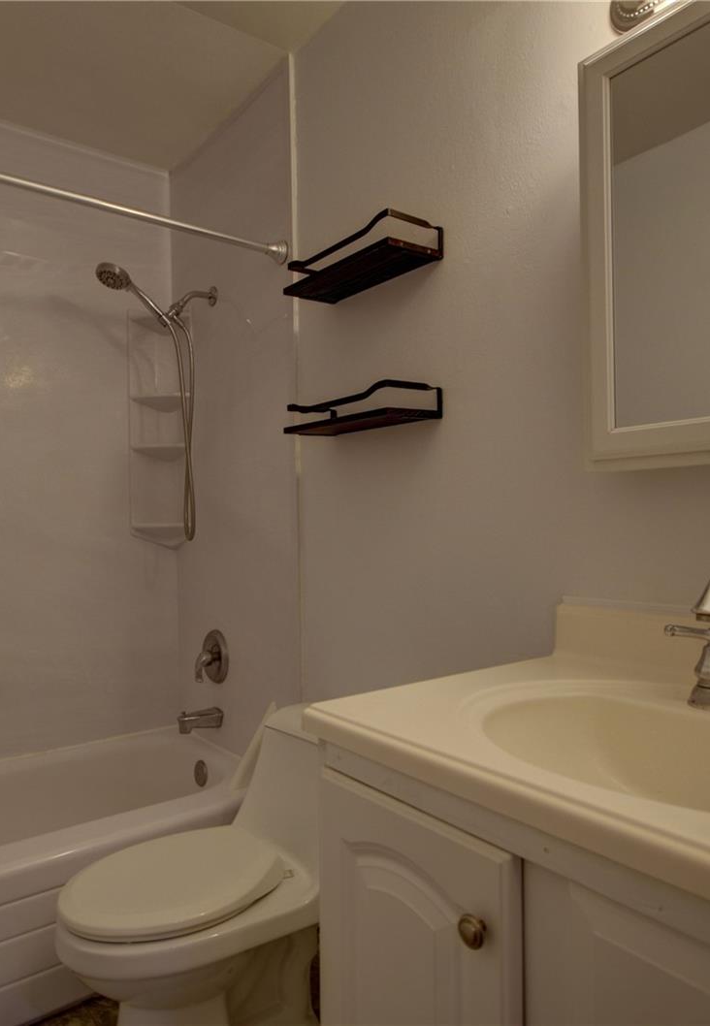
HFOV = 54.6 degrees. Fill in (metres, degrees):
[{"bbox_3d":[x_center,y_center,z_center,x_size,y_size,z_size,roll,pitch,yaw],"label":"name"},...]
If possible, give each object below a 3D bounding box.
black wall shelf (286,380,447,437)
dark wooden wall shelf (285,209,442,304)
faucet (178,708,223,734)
[{"bbox_3d":[0.009,-0.237,1.606,0.150,0.073,0.401,0,-1,-38],"label":"black wall shelf"},{"bbox_3d":[0.008,-0.585,1.605,0.150,0.076,0.401,0,-1,-38],"label":"dark wooden wall shelf"},{"bbox_3d":[-0.517,0.695,2.295,0.141,0.066,0.062,0,-1,-38],"label":"faucet"}]

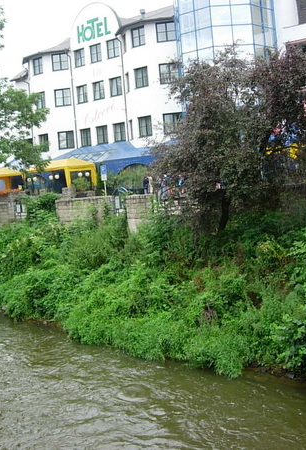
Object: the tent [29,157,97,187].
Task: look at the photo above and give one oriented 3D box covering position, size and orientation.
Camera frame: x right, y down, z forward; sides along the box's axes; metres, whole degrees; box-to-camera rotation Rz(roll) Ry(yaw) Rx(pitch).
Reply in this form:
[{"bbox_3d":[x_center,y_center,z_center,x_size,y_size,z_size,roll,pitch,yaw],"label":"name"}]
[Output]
[{"bbox_3d":[-8.008,-4.233,57.134,3.000,2.650,6.000,-7,4,-42],"label":"tent"}]

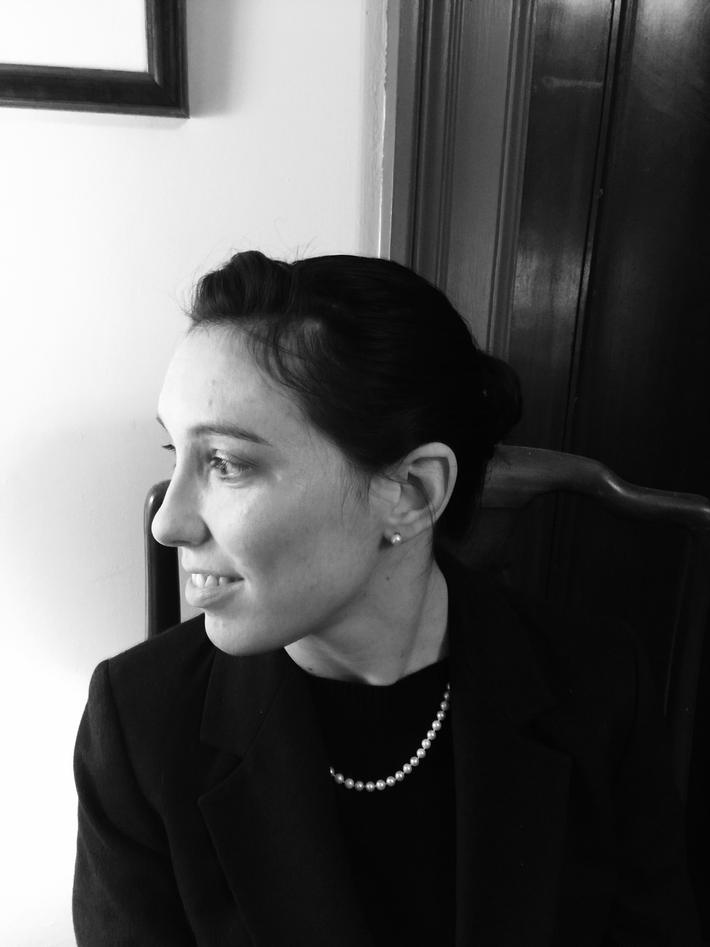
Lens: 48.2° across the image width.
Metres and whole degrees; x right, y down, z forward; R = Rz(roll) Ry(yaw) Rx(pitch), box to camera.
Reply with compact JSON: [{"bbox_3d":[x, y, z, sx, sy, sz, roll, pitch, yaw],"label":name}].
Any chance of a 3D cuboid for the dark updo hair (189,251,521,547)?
[{"bbox_3d":[0.012,-0.044,0.490,0.217,0.185,0.160,-9,15,-26],"label":"dark updo hair"}]

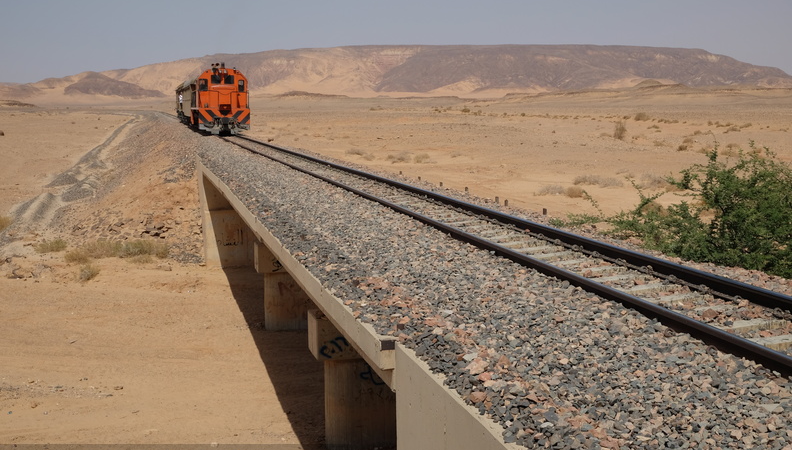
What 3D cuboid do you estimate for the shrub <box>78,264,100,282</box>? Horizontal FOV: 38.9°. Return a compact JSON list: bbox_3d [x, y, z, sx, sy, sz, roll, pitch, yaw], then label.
[{"bbox_3d":[-8.469,1.313,31.000,0.610,0.460,0.540,-2,6,-15],"label":"shrub"}]

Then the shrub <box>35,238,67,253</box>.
[{"bbox_3d":[-10.717,0.636,34.800,0.980,0.420,0.750,-2,6,-17],"label":"shrub"}]

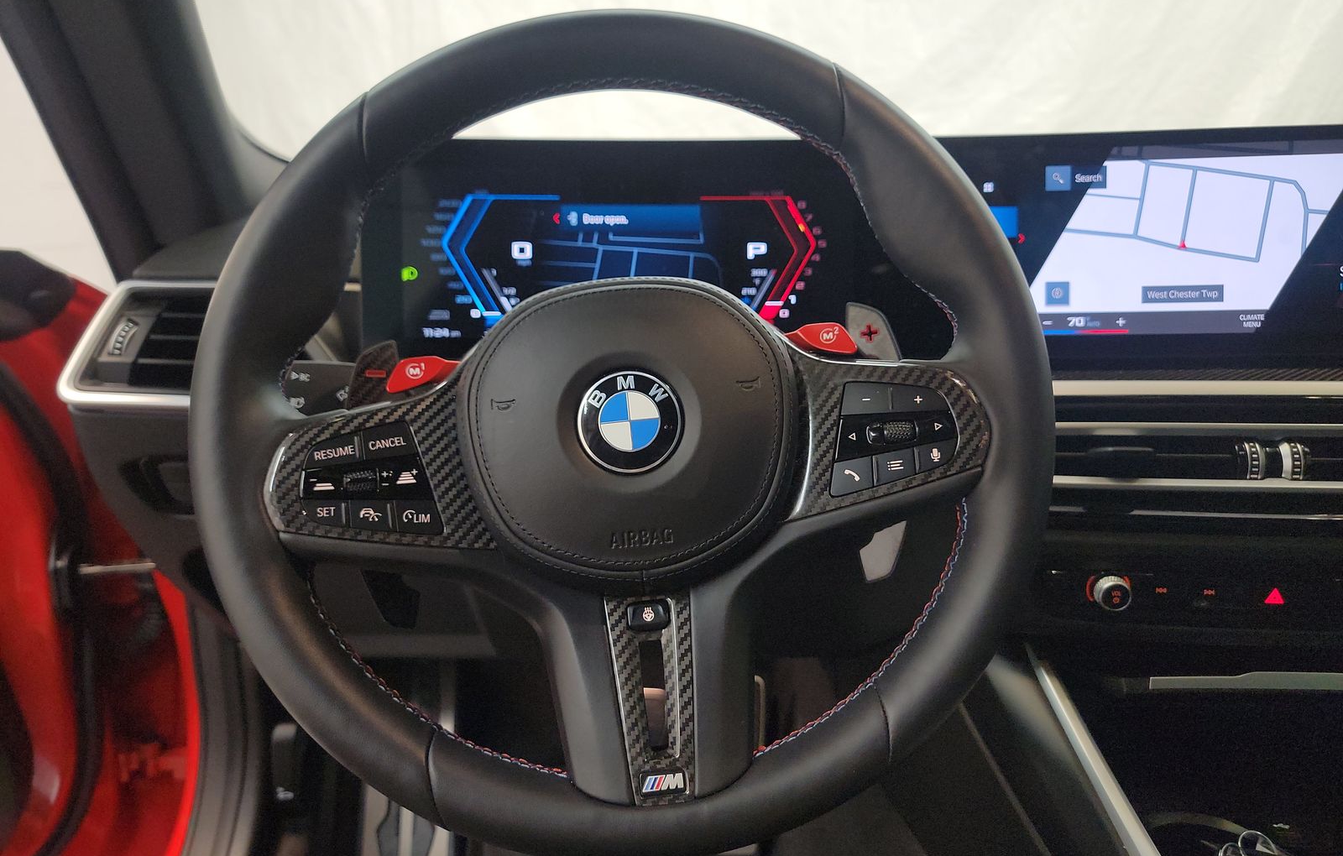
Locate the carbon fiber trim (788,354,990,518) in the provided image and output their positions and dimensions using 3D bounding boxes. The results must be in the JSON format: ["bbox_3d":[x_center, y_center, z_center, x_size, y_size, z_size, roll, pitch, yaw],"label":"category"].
[{"bbox_3d":[0.093,0.002,0.414,0.092,0.071,0.025,-5,-9,-2],"label":"carbon fiber trim"}]

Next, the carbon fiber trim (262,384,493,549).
[{"bbox_3d":[-0.125,0.020,0.407,0.094,0.071,0.025,-5,-9,-2],"label":"carbon fiber trim"}]

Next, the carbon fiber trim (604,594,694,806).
[{"bbox_3d":[-0.007,0.112,0.387,0.035,0.083,0.016,-5,-9,-2],"label":"carbon fiber trim"}]

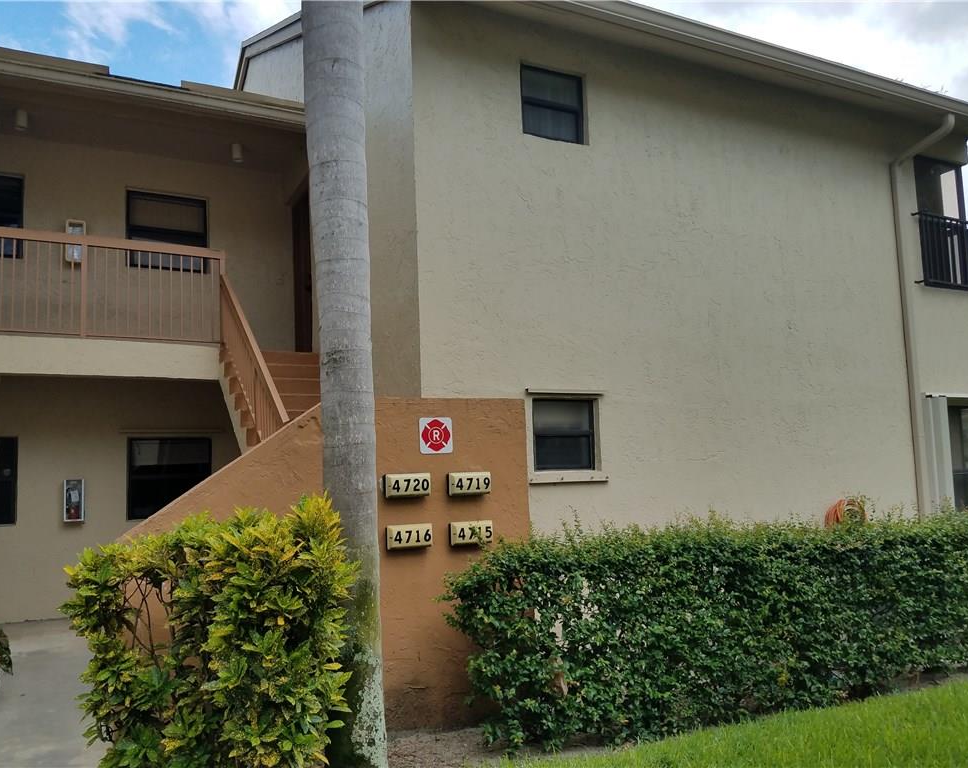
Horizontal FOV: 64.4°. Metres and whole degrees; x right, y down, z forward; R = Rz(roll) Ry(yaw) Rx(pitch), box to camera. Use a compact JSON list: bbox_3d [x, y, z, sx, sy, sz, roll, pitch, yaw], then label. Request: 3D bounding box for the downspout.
[{"bbox_3d":[5.088,-0.399,8.598,0.085,5.150,0.710,1,-6,-27],"label":"downspout"}]

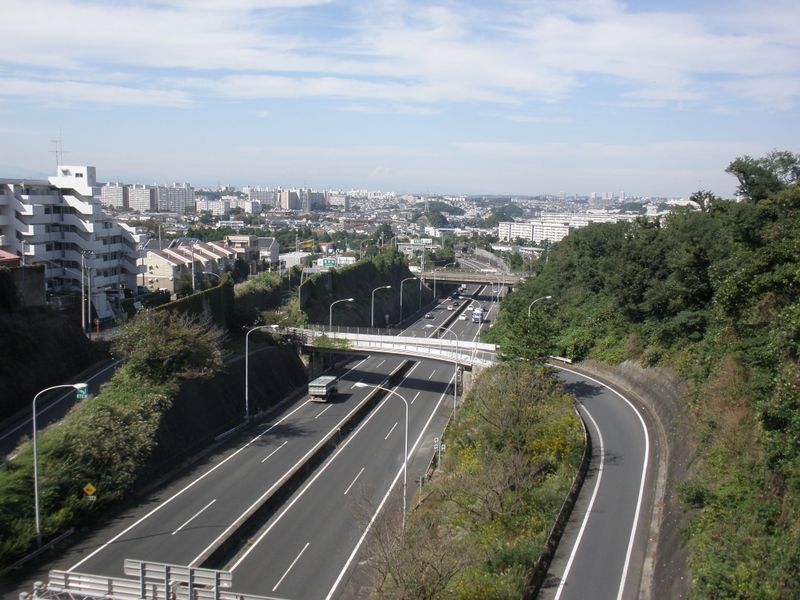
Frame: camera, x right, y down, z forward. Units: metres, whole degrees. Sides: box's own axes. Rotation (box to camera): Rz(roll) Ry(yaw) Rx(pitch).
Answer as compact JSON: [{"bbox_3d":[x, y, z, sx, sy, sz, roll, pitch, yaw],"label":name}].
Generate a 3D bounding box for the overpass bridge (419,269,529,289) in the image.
[{"bbox_3d":[25.200,-8.100,300.000,37.000,4.200,14.000,5,8,25],"label":"overpass bridge"}]

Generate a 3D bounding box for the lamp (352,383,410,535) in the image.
[{"bbox_3d":[-1.439,11.363,61.153,4.127,11.095,0.500,2,7,9],"label":"lamp"}]

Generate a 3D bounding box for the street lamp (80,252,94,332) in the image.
[{"bbox_3d":[-41.595,-1.067,114.000,1.900,11.100,0.500,1,7,0],"label":"street lamp"}]

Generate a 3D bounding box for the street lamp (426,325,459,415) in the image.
[{"bbox_3d":[4.763,8.529,99.681,4.048,11.433,0.500,2,7,9],"label":"street lamp"}]

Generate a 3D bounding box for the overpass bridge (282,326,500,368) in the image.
[{"bbox_3d":[-1.900,6.100,121.000,33.000,3.100,5.600,6,8,34],"label":"overpass bridge"}]

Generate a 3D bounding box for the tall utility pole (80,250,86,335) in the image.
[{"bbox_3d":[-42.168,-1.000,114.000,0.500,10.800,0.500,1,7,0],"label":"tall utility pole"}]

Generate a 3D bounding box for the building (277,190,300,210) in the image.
[{"bbox_3d":[-189.071,-168.723,1450.000,22.000,33.000,32.000,-5,10,-44],"label":"building"}]

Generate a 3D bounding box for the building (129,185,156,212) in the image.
[{"bbox_3d":[-327.599,-128.745,1090.000,12.000,33.000,46.000,-5,10,-44],"label":"building"}]

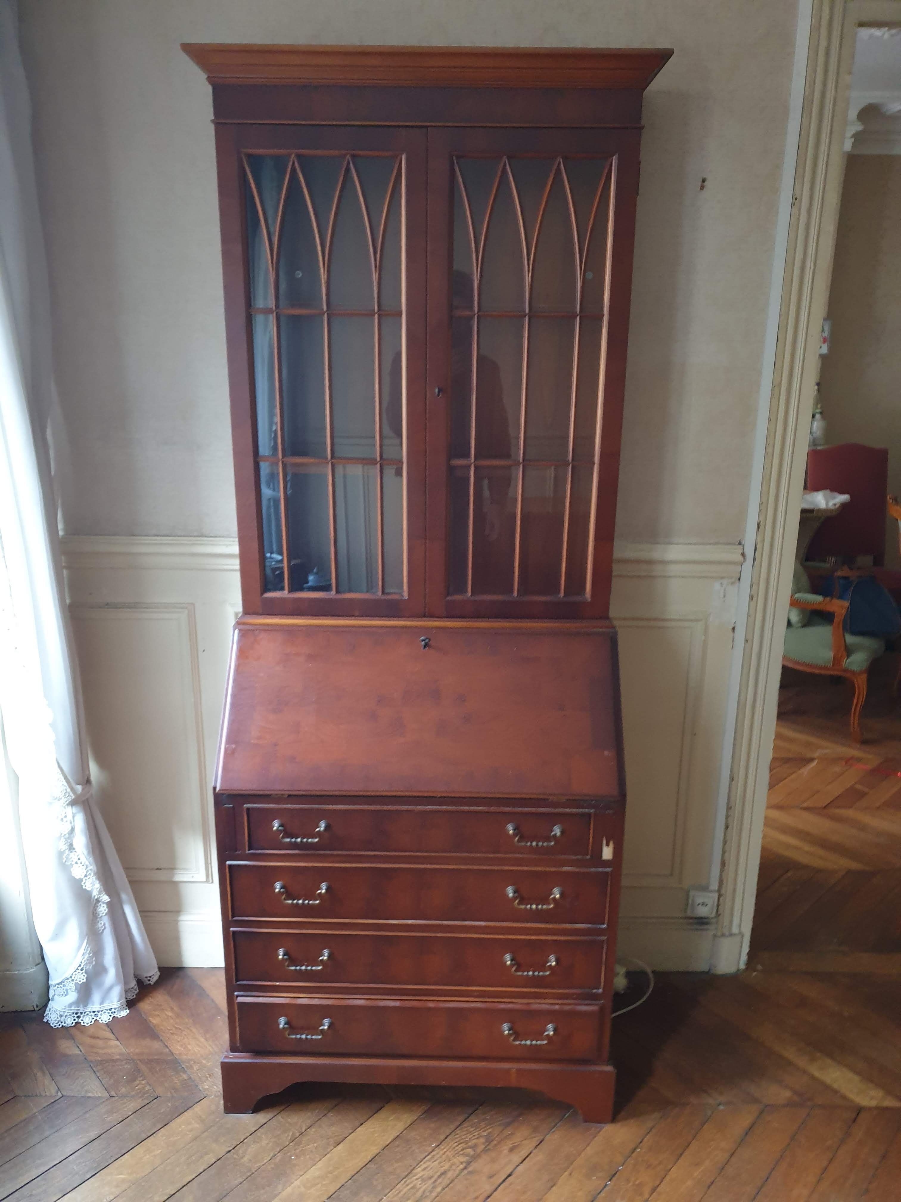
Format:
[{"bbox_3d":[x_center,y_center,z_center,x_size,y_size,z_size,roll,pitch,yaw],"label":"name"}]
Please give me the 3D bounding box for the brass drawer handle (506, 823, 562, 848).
[{"bbox_3d":[0.160,0.451,1.732,0.106,0.043,0.027,1,16,0],"label":"brass drawer handle"}]

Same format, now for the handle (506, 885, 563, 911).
[{"bbox_3d":[0.164,0.585,1.770,0.106,0.043,0.027,1,16,0],"label":"handle"}]

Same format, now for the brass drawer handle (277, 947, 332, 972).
[{"bbox_3d":[-0.293,0.723,1.814,0.106,0.043,0.027,1,16,0],"label":"brass drawer handle"}]

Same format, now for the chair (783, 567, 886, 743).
[{"bbox_3d":[1.591,0.059,4.028,0.620,0.890,0.620,8,17,23],"label":"chair"}]

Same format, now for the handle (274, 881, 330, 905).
[{"bbox_3d":[-0.293,0.576,1.773,0.106,0.043,0.027,1,16,0],"label":"handle"}]

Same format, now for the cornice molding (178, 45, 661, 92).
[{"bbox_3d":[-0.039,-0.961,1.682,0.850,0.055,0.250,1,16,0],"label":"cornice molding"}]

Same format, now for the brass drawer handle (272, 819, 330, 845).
[{"bbox_3d":[-0.289,0.446,1.736,0.106,0.043,0.027,1,16,0],"label":"brass drawer handle"}]

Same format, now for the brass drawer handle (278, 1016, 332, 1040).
[{"bbox_3d":[-0.296,0.872,1.835,0.106,0.043,0.027,1,16,0],"label":"brass drawer handle"}]

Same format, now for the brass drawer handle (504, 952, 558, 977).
[{"bbox_3d":[0.160,0.734,1.812,0.106,0.043,0.027,1,16,0],"label":"brass drawer handle"}]

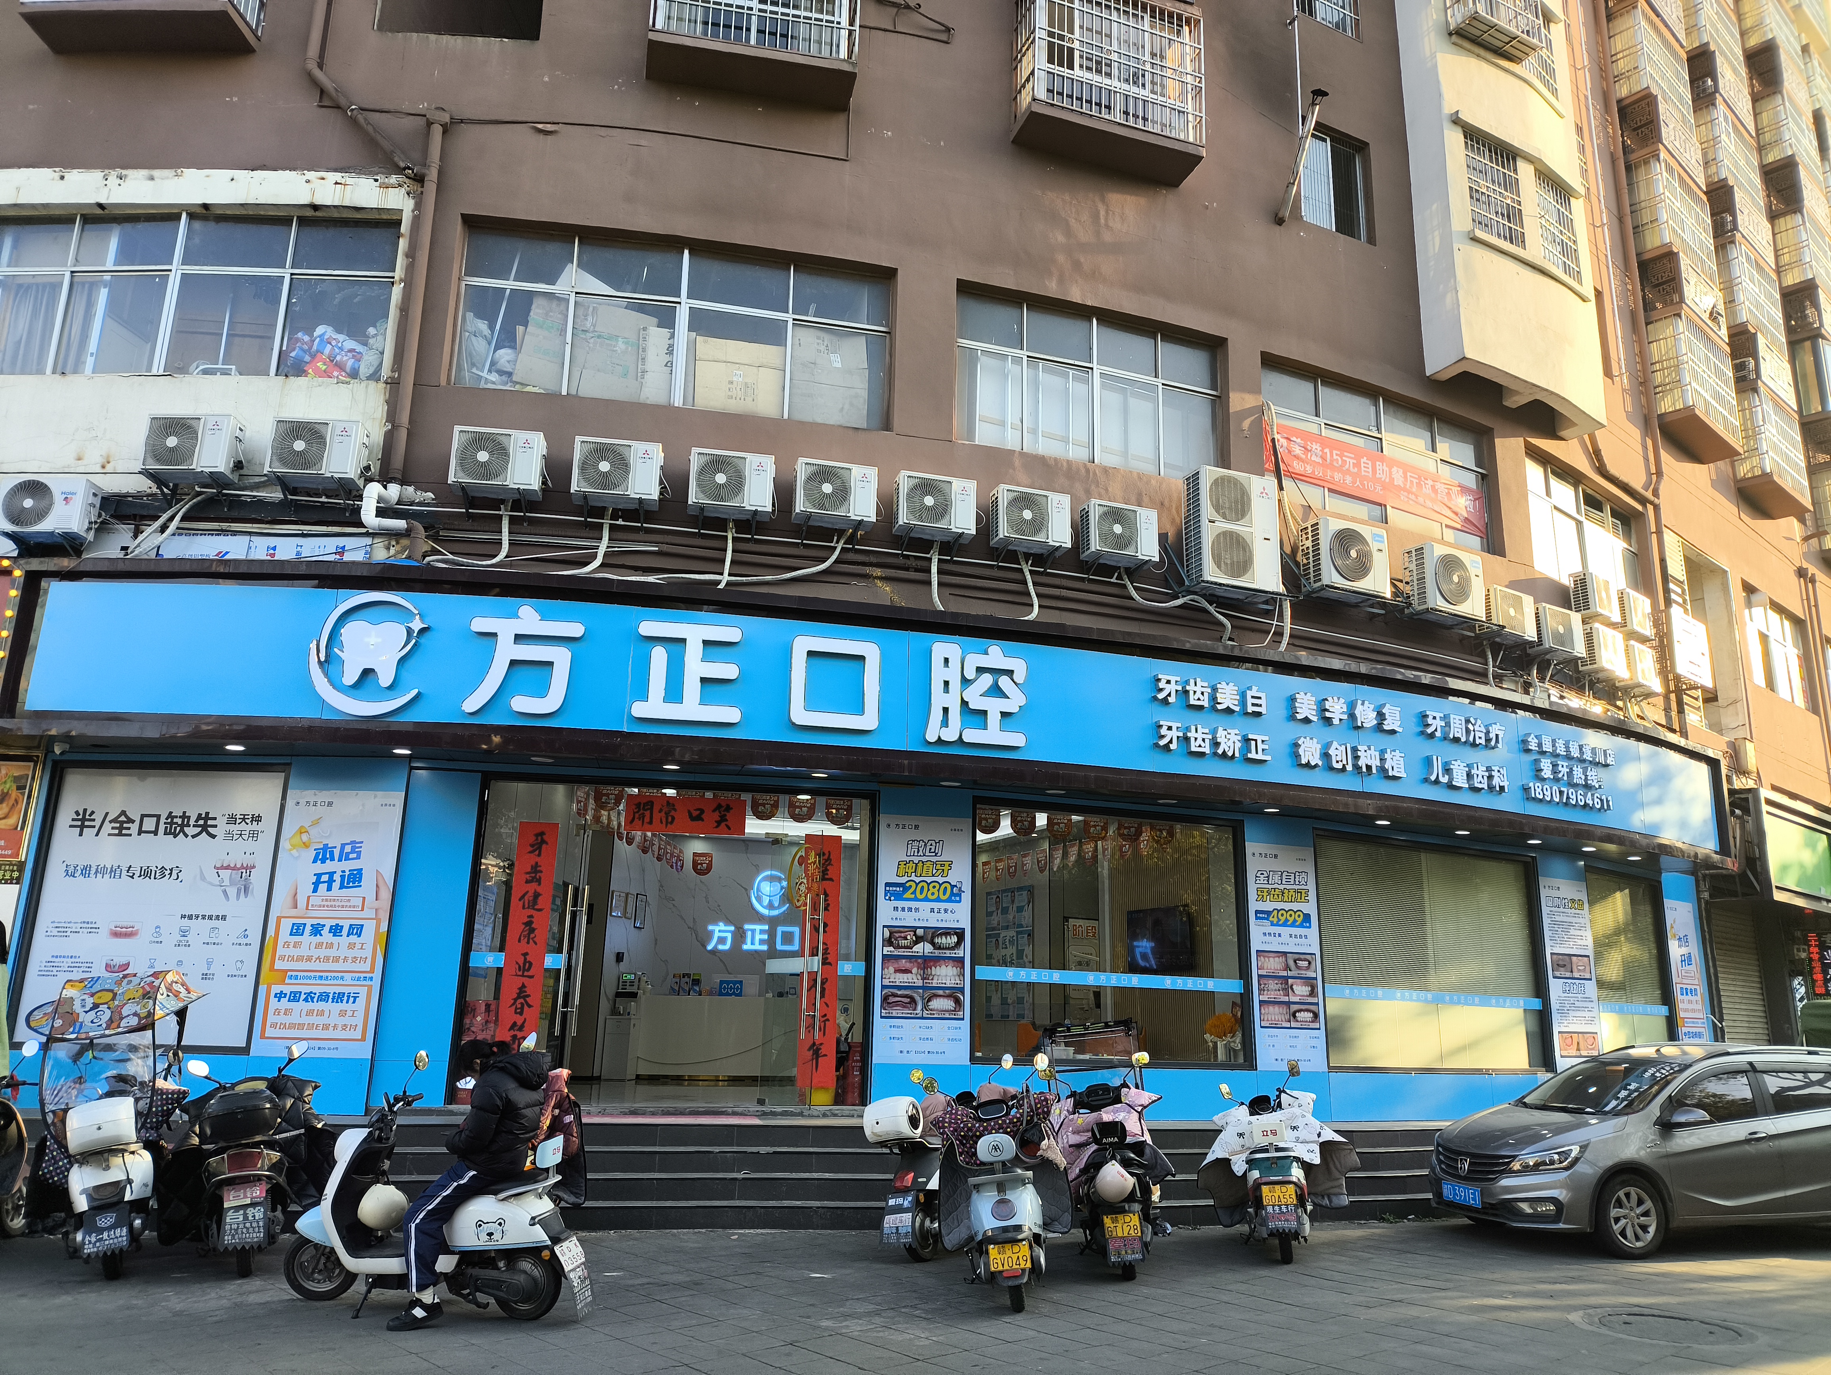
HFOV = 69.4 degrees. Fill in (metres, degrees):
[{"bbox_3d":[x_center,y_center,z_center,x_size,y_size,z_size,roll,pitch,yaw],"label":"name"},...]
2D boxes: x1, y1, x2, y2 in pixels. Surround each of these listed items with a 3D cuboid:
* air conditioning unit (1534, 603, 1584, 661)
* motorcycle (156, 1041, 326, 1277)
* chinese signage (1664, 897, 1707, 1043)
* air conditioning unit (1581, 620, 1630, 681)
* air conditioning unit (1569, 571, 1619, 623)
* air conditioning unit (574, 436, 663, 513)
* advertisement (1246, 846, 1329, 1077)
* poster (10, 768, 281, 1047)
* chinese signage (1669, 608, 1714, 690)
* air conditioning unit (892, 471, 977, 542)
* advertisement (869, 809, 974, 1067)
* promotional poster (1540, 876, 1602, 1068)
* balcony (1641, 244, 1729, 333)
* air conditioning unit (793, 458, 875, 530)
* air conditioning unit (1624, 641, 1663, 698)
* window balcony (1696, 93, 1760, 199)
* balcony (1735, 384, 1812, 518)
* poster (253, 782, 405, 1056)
[{"bbox_3d":[7.987,-0.672,16.519,0.800,0.560,0.300,10,-17,-31],"label":"air conditioning unit"},{"bbox_3d":[-4.101,2.895,8.255,0.900,1.250,1.750,8,-16,-24],"label":"motorcycle"},{"bbox_3d":[10.102,3.884,17.262,0.870,2.170,0.050,13,-18,-37],"label":"chinese signage"},{"bbox_3d":[8.692,-0.453,16.746,0.800,0.560,0.300,14,-19,-39],"label":"air conditioning unit"},{"bbox_3d":[9.087,-1.159,17.653,0.815,0.545,0.290,14,-19,-40],"label":"air conditioning unit"},{"bbox_3d":[-2.821,-2.022,12.541,0.785,0.565,0.280,4,-15,-9],"label":"air conditioning unit"},{"bbox_3d":[3.800,2.750,13.550,0.820,2.280,0.040,7,-16,-18],"label":"advertisement"},{"bbox_3d":[-6.329,1.804,10.988,1.860,2.230,0.050,2,-15,-1],"label":"poster"},{"bbox_3d":[11.400,-0.569,19.459,1.255,0.985,0.060,13,-19,-38],"label":"chinese signage"},{"bbox_3d":[0.196,-1.767,13.005,0.773,0.553,0.268,6,-15,-15],"label":"air conditioning unit"},{"bbox_3d":[0.085,2.344,12.397,0.895,2.280,0.040,4,-15,-11],"label":"advertisement"},{"bbox_3d":[7.583,3.306,15.249,0.830,2.170,0.050,9,-17,-28],"label":"promotional poster"},{"bbox_3d":[13.091,-6.586,22.590,2.000,1.050,0.600,13,-19,-38],"label":"balcony"},{"bbox_3d":[-0.763,-1.818,12.547,0.765,0.555,0.270,5,-15,-13],"label":"air conditioning unit"},{"bbox_3d":[9.227,-0.232,16.927,0.760,0.560,0.275,14,-19,-39],"label":"air conditioning unit"},{"bbox_3d":[15.515,-9.962,25.302,1.900,1.770,0.600,13,-18,-37],"label":"window balcony"},{"bbox_3d":[15.699,-4.325,24.313,2.077,1.920,0.558,14,-19,-39],"label":"balcony"},{"bbox_3d":[-4.644,1.856,10.494,0.921,2.081,0.020,2,-15,-2],"label":"poster"}]

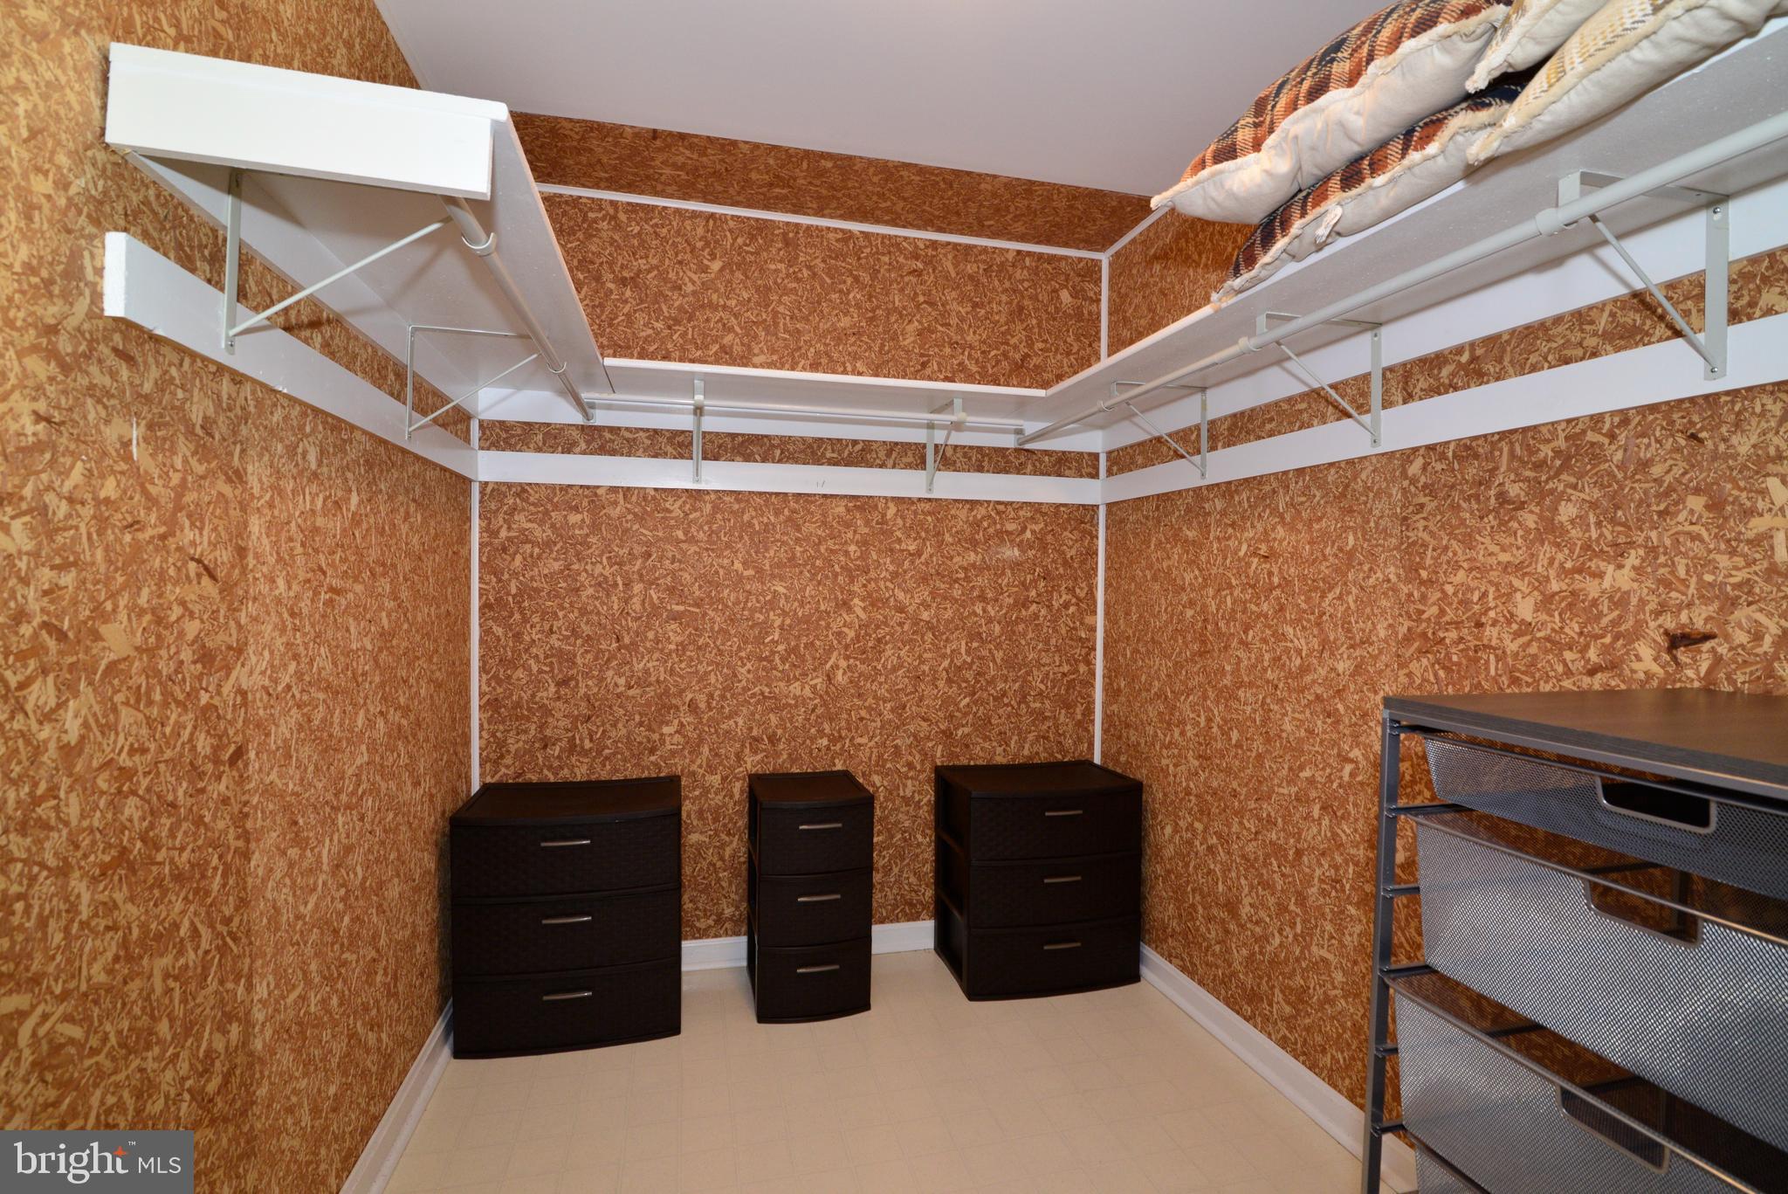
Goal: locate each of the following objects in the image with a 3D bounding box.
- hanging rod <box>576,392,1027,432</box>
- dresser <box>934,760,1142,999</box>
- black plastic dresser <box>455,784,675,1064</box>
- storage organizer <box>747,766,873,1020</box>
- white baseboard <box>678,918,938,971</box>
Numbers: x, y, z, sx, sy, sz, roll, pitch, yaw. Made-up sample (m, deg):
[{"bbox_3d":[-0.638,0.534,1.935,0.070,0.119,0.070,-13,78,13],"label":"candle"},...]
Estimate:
[{"bbox_3d":[-0.218,-0.519,2.215,1.252,0.024,0.024,0,1,-14],"label":"hanging rod"},{"bbox_3d":[0.453,0.872,2.528,0.556,0.610,0.385,0,1,-14],"label":"dresser"},{"bbox_3d":[-0.877,0.862,2.218,0.556,0.610,0.385,0,1,-13],"label":"black plastic dresser"},{"bbox_3d":[-0.254,0.867,2.358,0.318,0.610,0.345,0,1,-16],"label":"storage organizer"},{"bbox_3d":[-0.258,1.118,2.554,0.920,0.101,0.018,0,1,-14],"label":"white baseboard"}]

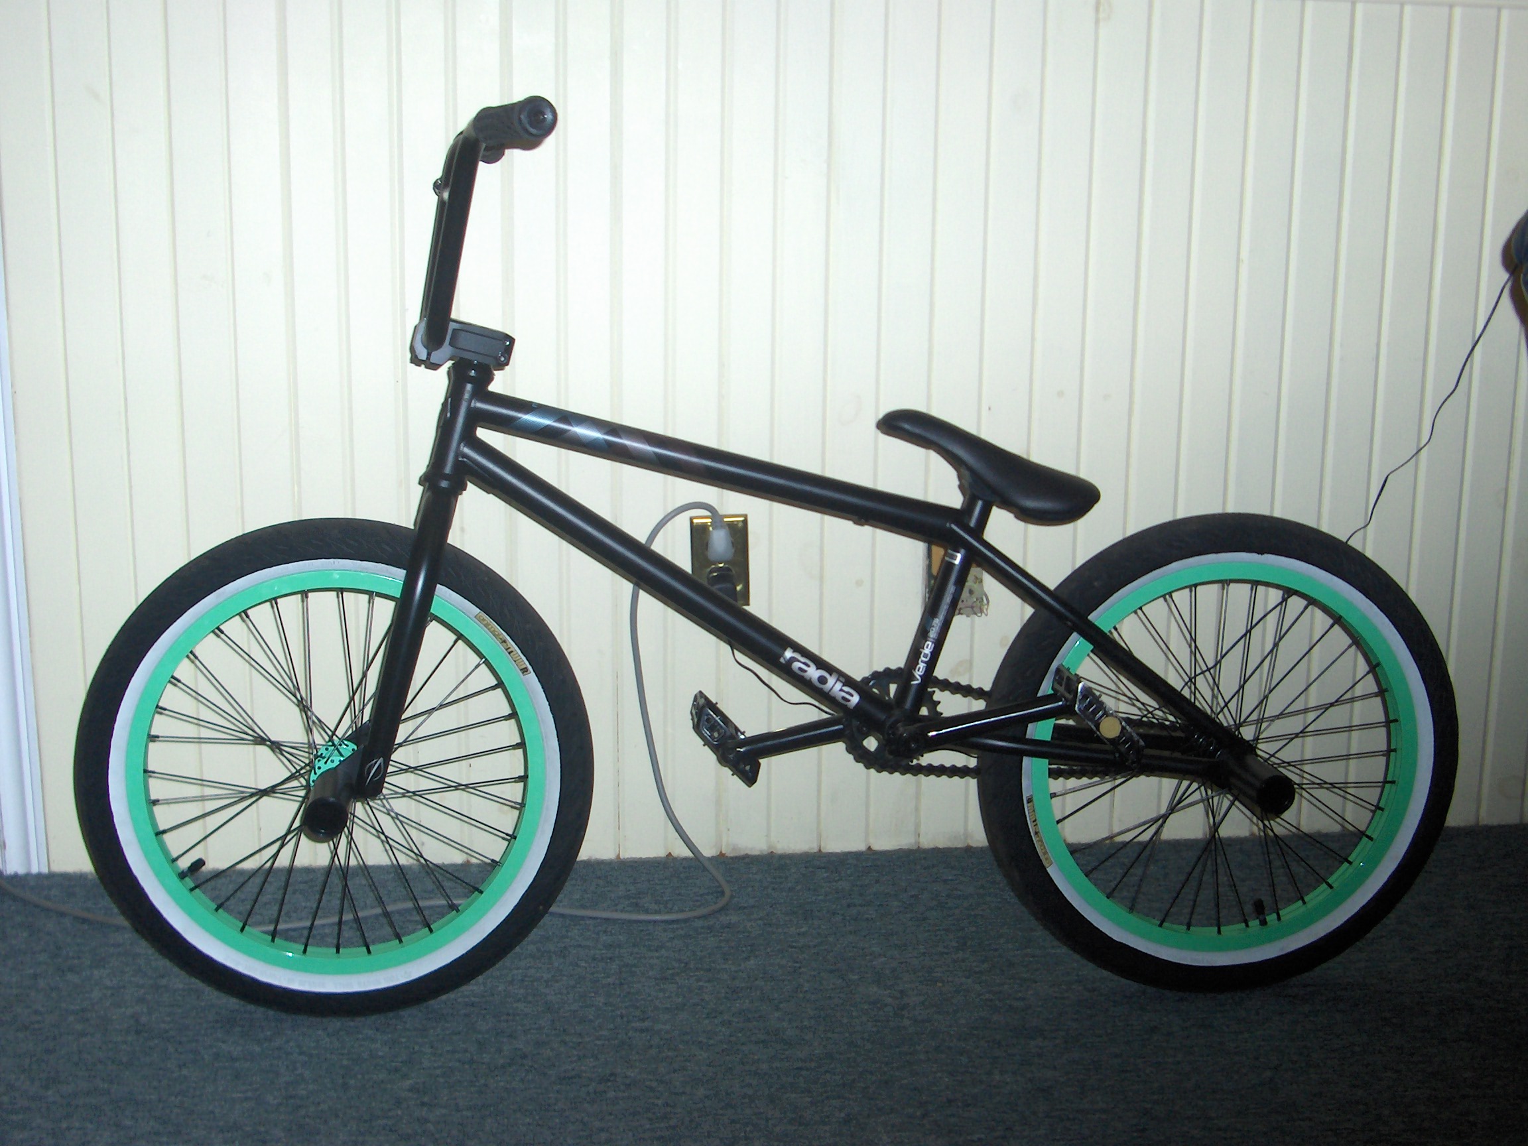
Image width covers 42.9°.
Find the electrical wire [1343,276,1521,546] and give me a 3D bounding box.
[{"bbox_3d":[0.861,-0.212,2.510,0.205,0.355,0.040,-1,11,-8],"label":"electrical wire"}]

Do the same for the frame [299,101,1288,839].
[{"bbox_3d":[0.025,-0.121,2.006,0.965,0.675,0.740,0,11,-6],"label":"frame"}]

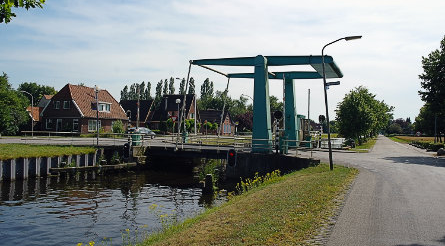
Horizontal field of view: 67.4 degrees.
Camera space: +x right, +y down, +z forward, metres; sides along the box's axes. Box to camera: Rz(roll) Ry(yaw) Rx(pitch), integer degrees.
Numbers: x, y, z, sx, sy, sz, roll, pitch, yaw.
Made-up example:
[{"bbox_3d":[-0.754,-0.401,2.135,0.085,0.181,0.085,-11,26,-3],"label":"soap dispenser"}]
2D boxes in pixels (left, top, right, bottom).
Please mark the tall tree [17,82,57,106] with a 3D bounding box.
[{"bbox_3d":[-44.618,-3.478,80.000,9.000,12.500,8.500,0,-2,0],"label":"tall tree"}]

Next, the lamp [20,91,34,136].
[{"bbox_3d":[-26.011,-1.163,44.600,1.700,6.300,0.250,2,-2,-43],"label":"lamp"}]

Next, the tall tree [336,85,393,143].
[{"bbox_3d":[18.891,-1.012,45.000,6.400,7.800,6.400,0,-2,0],"label":"tall tree"}]

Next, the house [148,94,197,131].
[{"bbox_3d":[-9.200,-1.400,65.000,8.600,7.900,8.200,0,-2,17],"label":"house"}]

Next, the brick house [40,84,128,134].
[{"bbox_3d":[-21.700,-1.850,54.300,8.000,8.100,11.500,-1,-2,18],"label":"brick house"}]

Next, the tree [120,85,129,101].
[{"bbox_3d":[-34.087,-4.348,116.000,2.800,17.500,2.800,0,-2,0],"label":"tree"}]

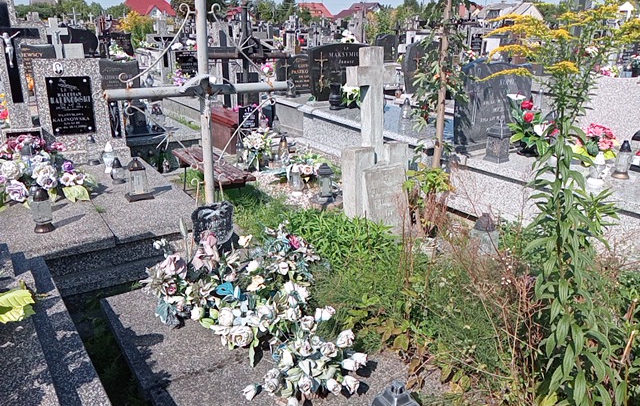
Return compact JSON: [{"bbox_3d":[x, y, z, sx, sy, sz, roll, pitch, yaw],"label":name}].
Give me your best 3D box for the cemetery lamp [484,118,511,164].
[{"bbox_3d":[1.528,-0.537,4.400,0.150,0.345,0.150,-12,23,-33],"label":"cemetery lamp"}]

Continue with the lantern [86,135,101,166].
[{"bbox_3d":[-1.842,-0.439,4.228,0.105,0.255,0.105,-12,23,-33],"label":"lantern"}]

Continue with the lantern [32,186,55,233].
[{"bbox_3d":[-1.715,0.025,3.180,0.135,0.290,0.135,-12,23,-33],"label":"lantern"}]

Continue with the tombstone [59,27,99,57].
[{"bbox_3d":[-5.849,-3.869,12.276,1.050,0.690,0.120,-12,23,-33],"label":"tombstone"}]

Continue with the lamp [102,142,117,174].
[{"bbox_3d":[-1.809,-0.395,4.422,0.115,0.250,0.115,-12,23,-33],"label":"lamp"}]

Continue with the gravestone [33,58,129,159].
[{"bbox_3d":[-1.952,-0.755,4.238,0.660,0.840,0.210,-12,23,-33],"label":"gravestone"}]

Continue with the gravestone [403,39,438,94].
[{"bbox_3d":[1.538,-2.042,7.749,0.670,0.770,0.100,-12,23,-33],"label":"gravestone"}]

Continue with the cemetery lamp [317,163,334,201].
[{"bbox_3d":[0.045,-0.185,4.404,0.135,0.310,0.135,-12,23,-33],"label":"cemetery lamp"}]

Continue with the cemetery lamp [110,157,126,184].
[{"bbox_3d":[-1.632,-0.279,4.180,0.125,0.200,0.125,-12,23,-33],"label":"cemetery lamp"}]

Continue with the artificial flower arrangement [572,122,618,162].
[{"bbox_3d":[2.358,-0.512,4.450,0.350,0.330,0.320,-12,23,-33],"label":"artificial flower arrangement"}]

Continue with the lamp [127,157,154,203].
[{"bbox_3d":[-1.342,-0.186,3.812,0.160,0.285,0.150,-12,23,-33],"label":"lamp"}]

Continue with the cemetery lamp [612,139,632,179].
[{"bbox_3d":[2.342,-0.342,4.008,0.128,0.300,0.128,-12,23,-33],"label":"cemetery lamp"}]

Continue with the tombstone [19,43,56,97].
[{"bbox_3d":[-3.472,-1.580,6.430,0.620,0.720,0.100,-12,21,-33],"label":"tombstone"}]

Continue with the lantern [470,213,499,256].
[{"bbox_3d":[1.082,0.207,3.389,0.158,0.280,0.158,1,19,0],"label":"lantern"}]

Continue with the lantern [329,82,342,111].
[{"bbox_3d":[0.185,-1.279,6.246,0.150,0.305,0.150,-12,23,-33],"label":"lantern"}]

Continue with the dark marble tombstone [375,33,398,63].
[{"bbox_3d":[1.878,-4.258,14.217,0.720,0.720,0.120,-12,23,-33],"label":"dark marble tombstone"}]

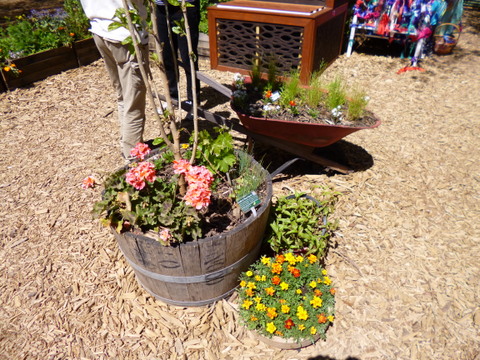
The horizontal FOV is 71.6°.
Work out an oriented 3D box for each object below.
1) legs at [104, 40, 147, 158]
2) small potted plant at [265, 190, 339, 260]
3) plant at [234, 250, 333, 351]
[{"bbox_3d":[-0.749,-0.545,2.243,0.270,0.850,0.270,-21,39,-29],"label":"legs"},{"bbox_3d":[0.255,0.225,1.599,0.350,0.280,0.330,0,33,0],"label":"small potted plant"},{"bbox_3d":[0.177,0.454,1.293,0.375,0.235,0.375,0,33,0],"label":"plant"}]

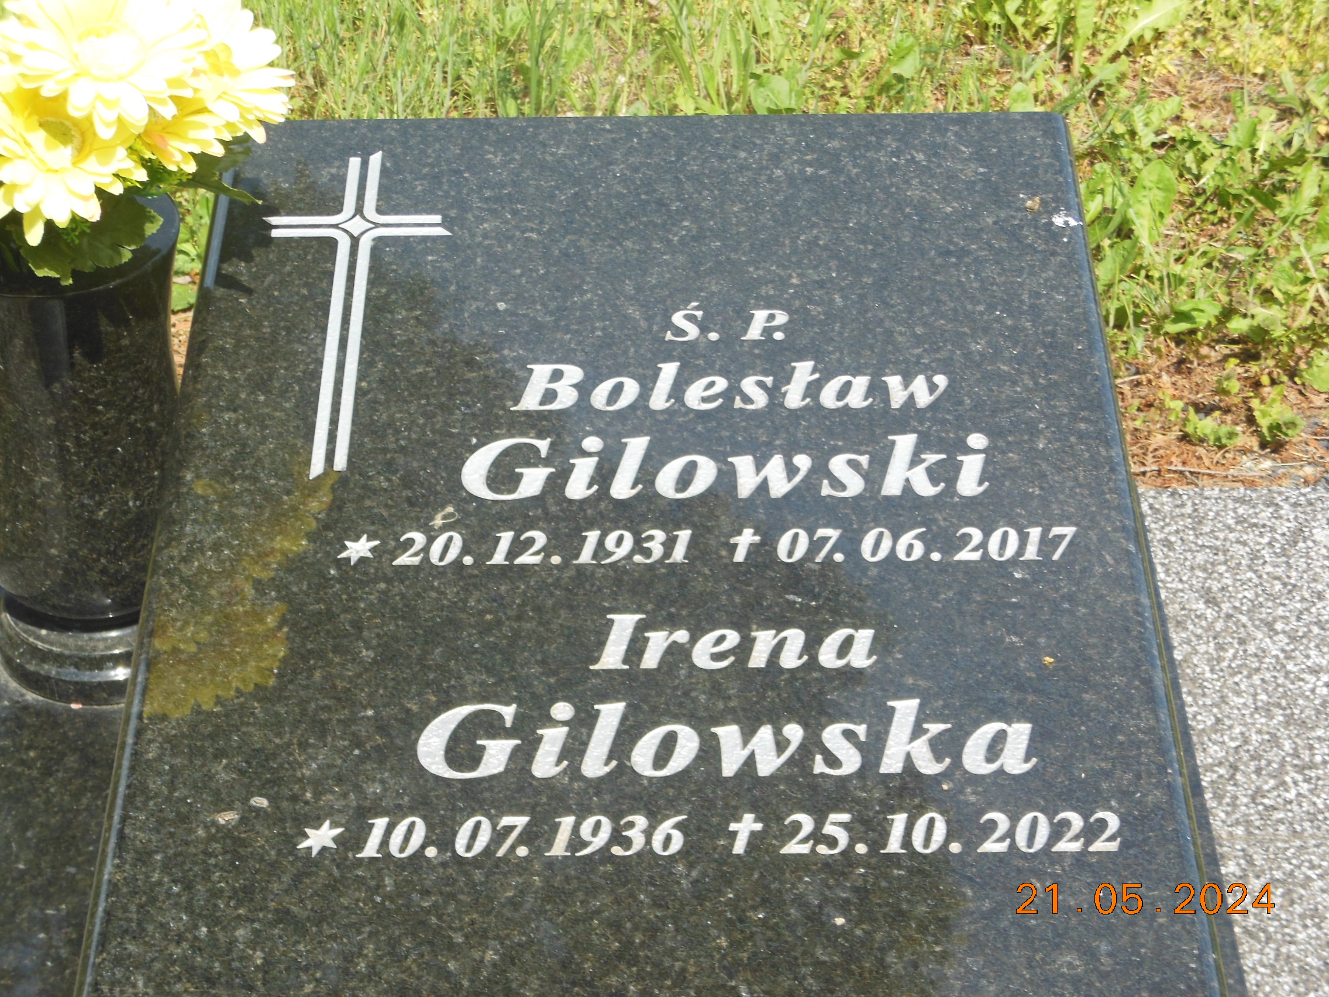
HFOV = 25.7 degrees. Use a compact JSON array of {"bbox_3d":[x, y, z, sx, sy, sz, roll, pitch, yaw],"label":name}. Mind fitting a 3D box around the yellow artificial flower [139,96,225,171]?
[{"bbox_3d":[-0.264,-0.201,1.530,0.088,0.042,0.088,51,50,2],"label":"yellow artificial flower"}]

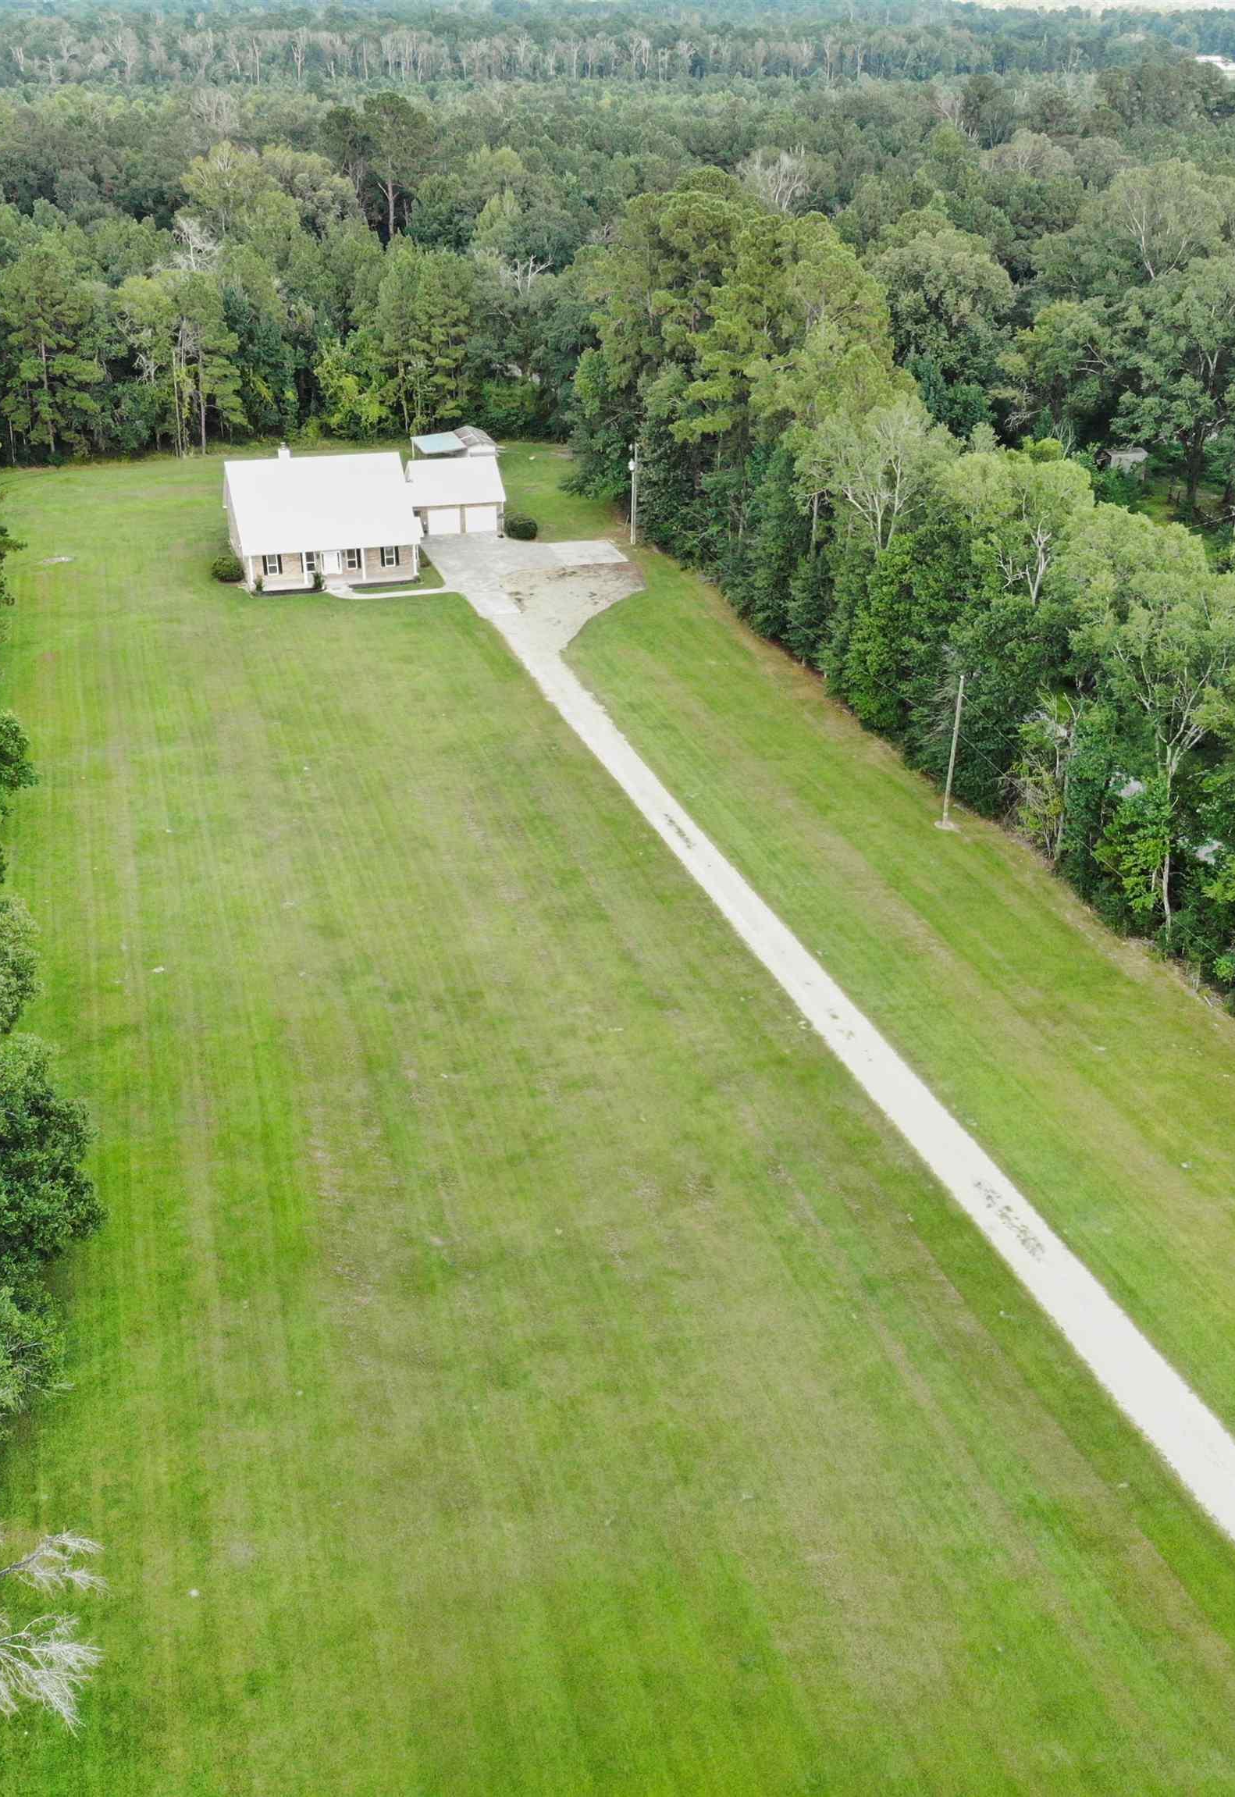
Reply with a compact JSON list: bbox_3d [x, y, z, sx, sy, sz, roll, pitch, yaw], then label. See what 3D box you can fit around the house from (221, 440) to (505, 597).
[{"bbox_3d":[-19.570,-32.382,133.982,23.031,8.900,18.279,-8,29,-15],"label":"house"}]

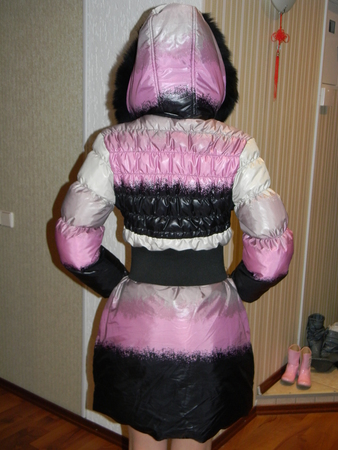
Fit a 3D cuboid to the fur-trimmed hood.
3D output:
[{"bbox_3d":[0.020,-0.402,1.431,0.330,0.335,0.300,2,10,0],"label":"fur-trimmed hood"}]

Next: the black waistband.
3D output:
[{"bbox_3d":[0.024,0.097,1.502,0.270,0.108,0.200,2,10,0],"label":"black waistband"}]

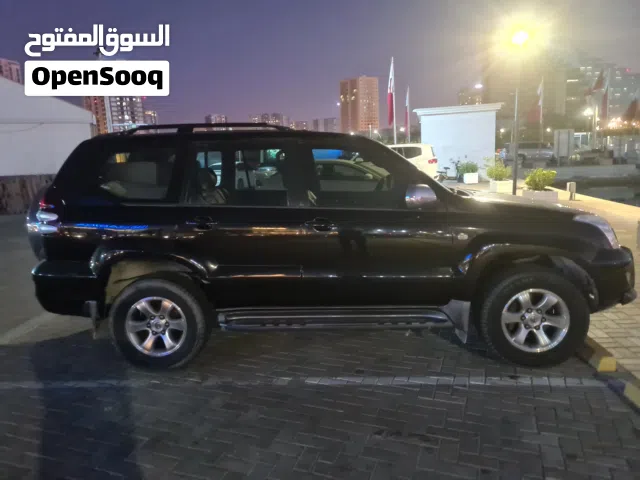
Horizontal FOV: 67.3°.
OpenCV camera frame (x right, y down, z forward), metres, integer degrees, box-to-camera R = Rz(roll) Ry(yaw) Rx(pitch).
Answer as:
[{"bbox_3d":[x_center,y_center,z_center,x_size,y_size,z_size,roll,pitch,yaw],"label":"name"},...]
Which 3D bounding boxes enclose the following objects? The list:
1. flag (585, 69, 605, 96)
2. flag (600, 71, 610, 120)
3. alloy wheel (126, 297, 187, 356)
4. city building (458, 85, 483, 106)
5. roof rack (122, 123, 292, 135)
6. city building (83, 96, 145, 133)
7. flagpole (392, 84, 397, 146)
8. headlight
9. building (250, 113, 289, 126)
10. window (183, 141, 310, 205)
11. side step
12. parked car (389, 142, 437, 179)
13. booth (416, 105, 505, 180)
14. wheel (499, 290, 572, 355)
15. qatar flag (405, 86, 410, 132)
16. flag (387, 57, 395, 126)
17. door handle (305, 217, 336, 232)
[{"bbox_3d":[27.171,-15.590,47.582,1.950,2.800,0.700,3,11,29],"label":"flag"},{"bbox_3d":[28.849,-14.500,48.573,0.850,4.600,0.600,3,11,30],"label":"flag"},{"bbox_3d":[-1.235,0.653,3.722,0.470,0.470,0.190,-2,9,5],"label":"alloy wheel"},{"bbox_3d":[158.050,-127.439,505.759,25.000,67.600,25.000,0,10,17],"label":"city building"},{"bbox_3d":[-0.819,-0.923,4.244,1.380,0.110,1.220,-2,10,5],"label":"roof rack"},{"bbox_3d":[-147.473,-78.217,347.791,36.000,57.600,28.000,-6,10,-22],"label":"city building"},{"bbox_3d":[6.060,-9.937,39.278,0.150,9.500,0.150,-1,9,9],"label":"flagpole"},{"bbox_3d":[1.991,-0.048,3.473,0.420,0.250,0.320,-2,10,5],"label":"headlight"},{"bbox_3d":[-63.809,-133.903,625.065,48.000,59.400,28.000,-3,10,-5],"label":"building"},{"bbox_3d":[-0.523,-0.486,3.523,0.950,0.490,0.060,-2,0,5],"label":"window"},{"bbox_3d":[0.103,0.585,3.598,1.700,0.100,0.200,-2,9,5],"label":"side step"},{"bbox_3d":[2.381,-2.845,19.646,4.850,1.870,1.930,1,10,17],"label":"parked car"},{"bbox_3d":[6.957,-4.790,24.120,4.140,3.510,3.600,0,10,16],"label":"booth"},{"bbox_3d":[1.540,0.561,3.496,0.465,0.465,0.200,-2,10,5],"label":"wheel"},{"bbox_3d":[9.859,-14.704,54.161,0.620,4.900,0.500,-1,9,11],"label":"qatar flag"},{"bbox_3d":[5.573,-11.739,38.000,0.600,5.530,0.450,-3,10,0],"label":"flag"},{"bbox_3d":[0.004,-0.110,3.397,0.215,0.095,0.060,-2,9,5],"label":"door handle"}]

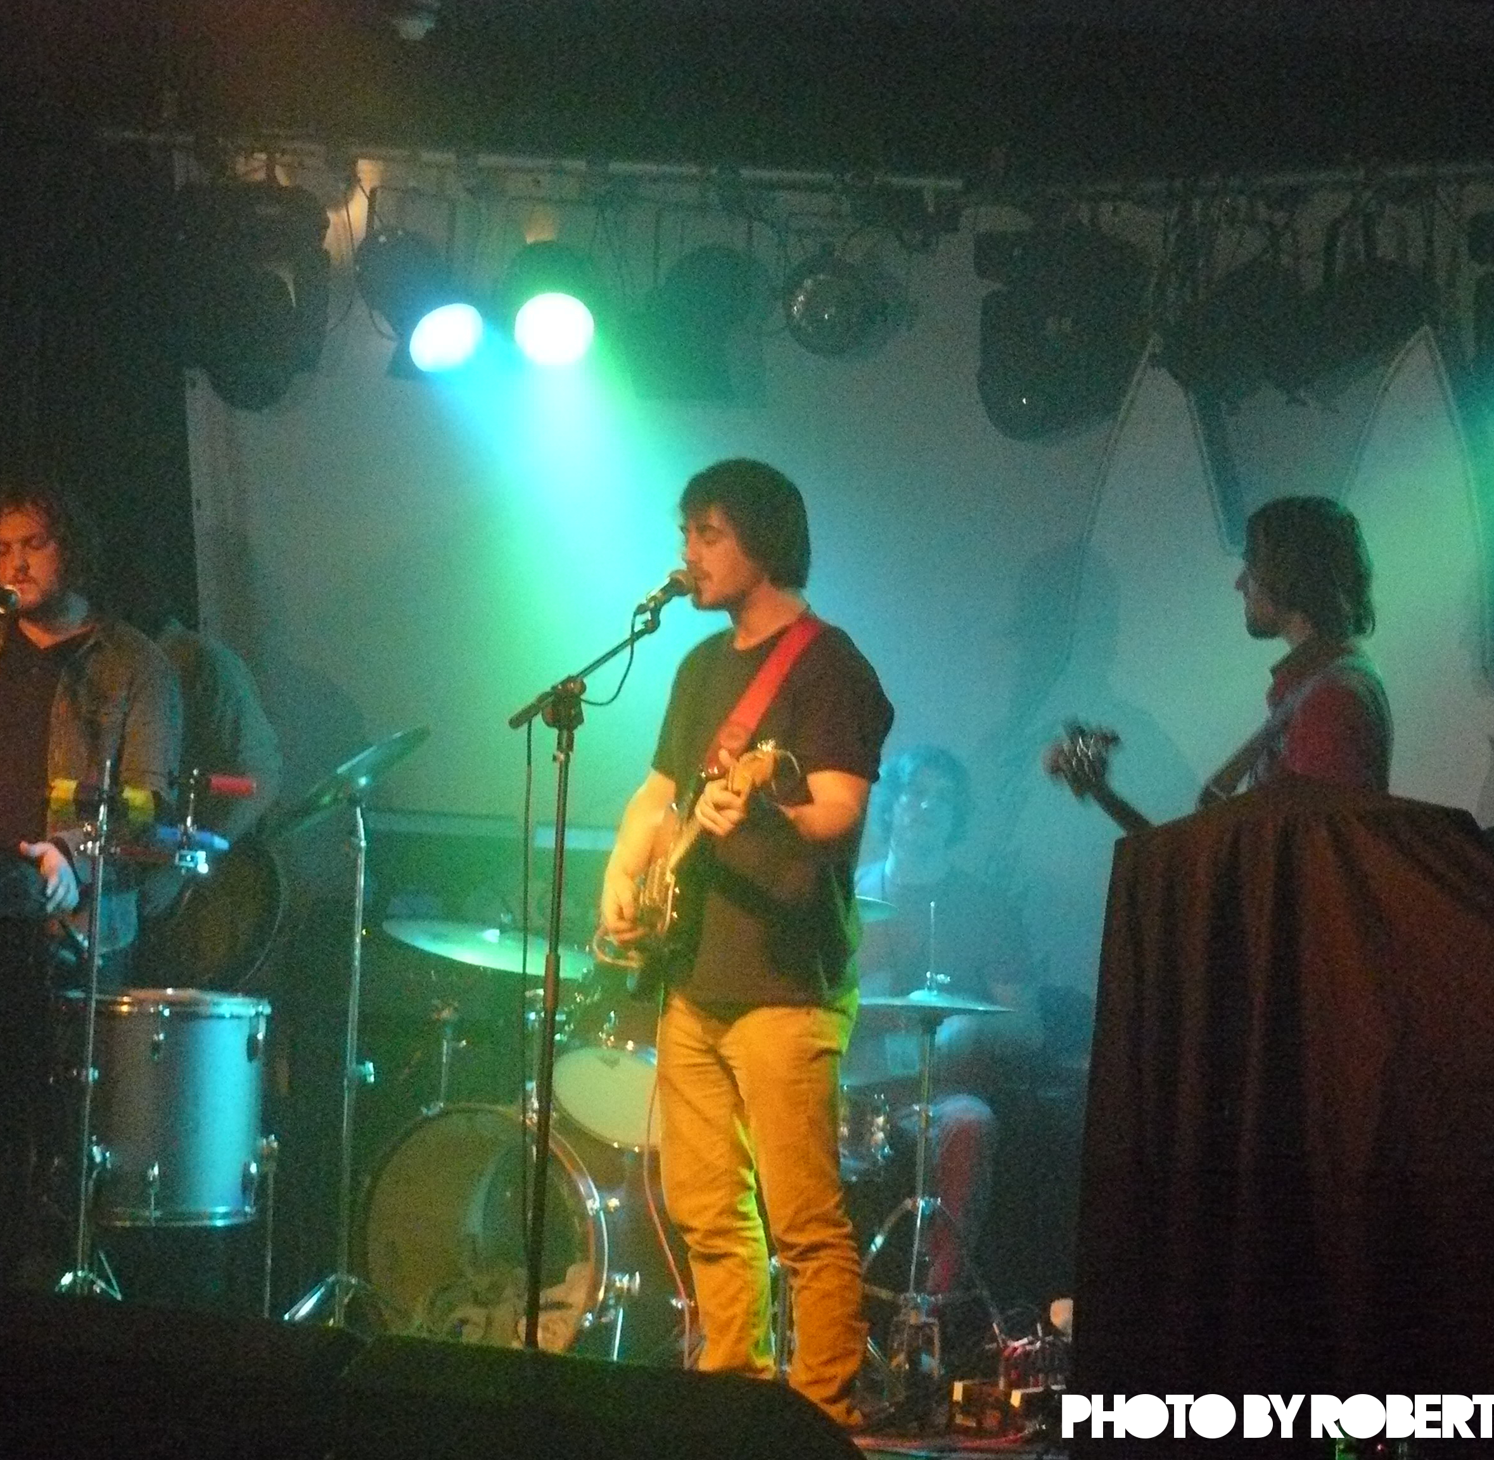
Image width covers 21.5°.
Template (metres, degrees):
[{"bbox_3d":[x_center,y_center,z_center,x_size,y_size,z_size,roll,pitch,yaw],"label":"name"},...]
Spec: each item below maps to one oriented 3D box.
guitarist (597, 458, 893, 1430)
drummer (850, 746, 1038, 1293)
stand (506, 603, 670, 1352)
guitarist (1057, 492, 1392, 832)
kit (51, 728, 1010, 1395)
[{"bbox_3d":[0.016,0.377,7.176,0.450,1.770,0.520,5,-5,-42],"label":"guitarist"},{"bbox_3d":[0.395,0.697,8.642,0.600,1.340,0.750,0,-4,24],"label":"drummer"},{"bbox_3d":[-0.330,0.497,6.947,0.550,1.480,0.480,5,-5,-38],"label":"stand"},{"bbox_3d":[0.957,0.423,7.506,0.550,1.780,0.600,2,-4,-8],"label":"guitarist"},{"bbox_3d":[-0.445,0.647,8.342,1.950,1.350,1.300,0,-4,22],"label":"kit"}]

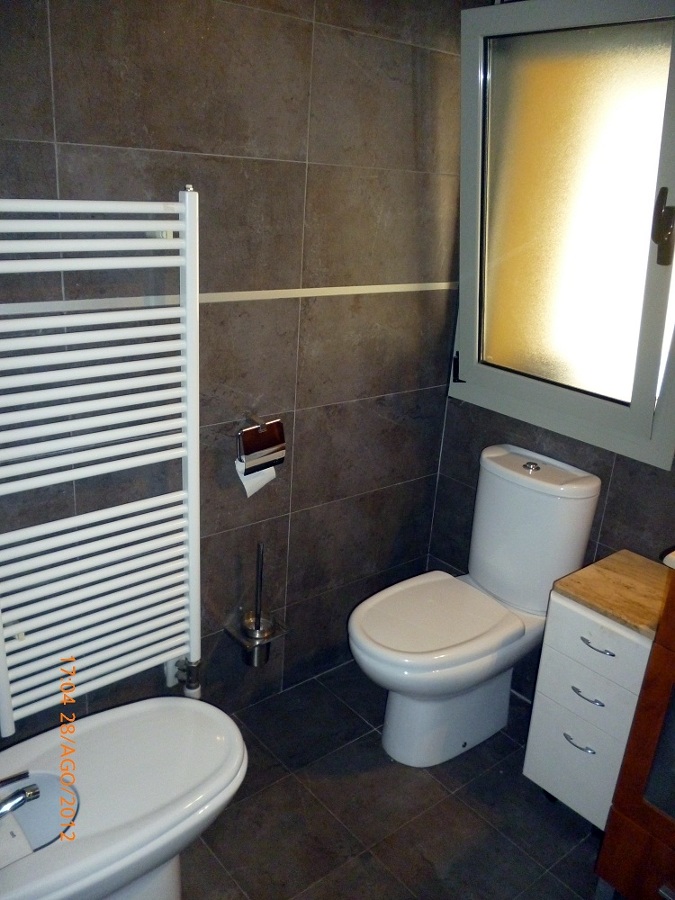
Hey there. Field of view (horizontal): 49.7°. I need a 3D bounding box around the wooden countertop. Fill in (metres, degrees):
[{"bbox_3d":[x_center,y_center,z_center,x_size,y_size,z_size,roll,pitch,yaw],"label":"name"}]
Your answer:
[{"bbox_3d":[0.724,0.340,1.755,0.320,0.024,0.252,-12,25,-38],"label":"wooden countertop"}]

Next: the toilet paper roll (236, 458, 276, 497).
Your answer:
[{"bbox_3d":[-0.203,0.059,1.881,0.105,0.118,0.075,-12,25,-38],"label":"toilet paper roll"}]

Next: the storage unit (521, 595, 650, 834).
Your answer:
[{"bbox_3d":[0.705,0.608,1.848,0.335,0.560,0.250,-12,25,-38],"label":"storage unit"}]

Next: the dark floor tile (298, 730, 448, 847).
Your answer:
[{"bbox_3d":[0.093,0.891,1.936,0.300,0.010,0.300,-12,25,-38],"label":"dark floor tile"}]

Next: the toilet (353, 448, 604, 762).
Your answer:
[{"bbox_3d":[0.325,0.453,2.007,0.655,0.797,0.365,-12,25,-38],"label":"toilet"}]

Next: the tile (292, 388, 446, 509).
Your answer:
[{"bbox_3d":[0.107,-0.012,2.215,0.600,0.300,0.010,-12,25,-38],"label":"tile"}]

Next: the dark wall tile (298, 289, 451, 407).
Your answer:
[{"bbox_3d":[0.129,-0.299,2.095,0.610,0.304,0.012,-12,25,-38],"label":"dark wall tile"}]

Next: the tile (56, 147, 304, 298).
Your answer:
[{"bbox_3d":[-0.320,-0.503,1.635,0.600,0.300,0.010,-12,25,-38],"label":"tile"}]

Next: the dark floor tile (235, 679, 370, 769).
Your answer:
[{"bbox_3d":[-0.098,0.803,2.151,0.300,0.010,0.300,-12,25,-38],"label":"dark floor tile"}]

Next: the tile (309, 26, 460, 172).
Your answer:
[{"bbox_3d":[0.169,-0.878,1.886,0.610,0.296,0.012,-12,25,-38],"label":"tile"}]

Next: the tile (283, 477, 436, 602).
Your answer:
[{"bbox_3d":[0.090,0.271,2.300,0.610,0.306,0.012,-12,25,-38],"label":"tile"}]

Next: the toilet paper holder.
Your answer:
[{"bbox_3d":[-0.205,-0.019,1.837,0.135,0.135,0.100,-12,25,-38],"label":"toilet paper holder"}]

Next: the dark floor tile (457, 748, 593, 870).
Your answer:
[{"bbox_3d":[0.516,0.929,1.905,0.300,0.010,0.300,-12,25,-38],"label":"dark floor tile"}]

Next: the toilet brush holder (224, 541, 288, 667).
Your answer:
[{"bbox_3d":[-0.220,0.424,2.014,0.135,0.370,0.120,-12,25,-38],"label":"toilet brush holder"}]

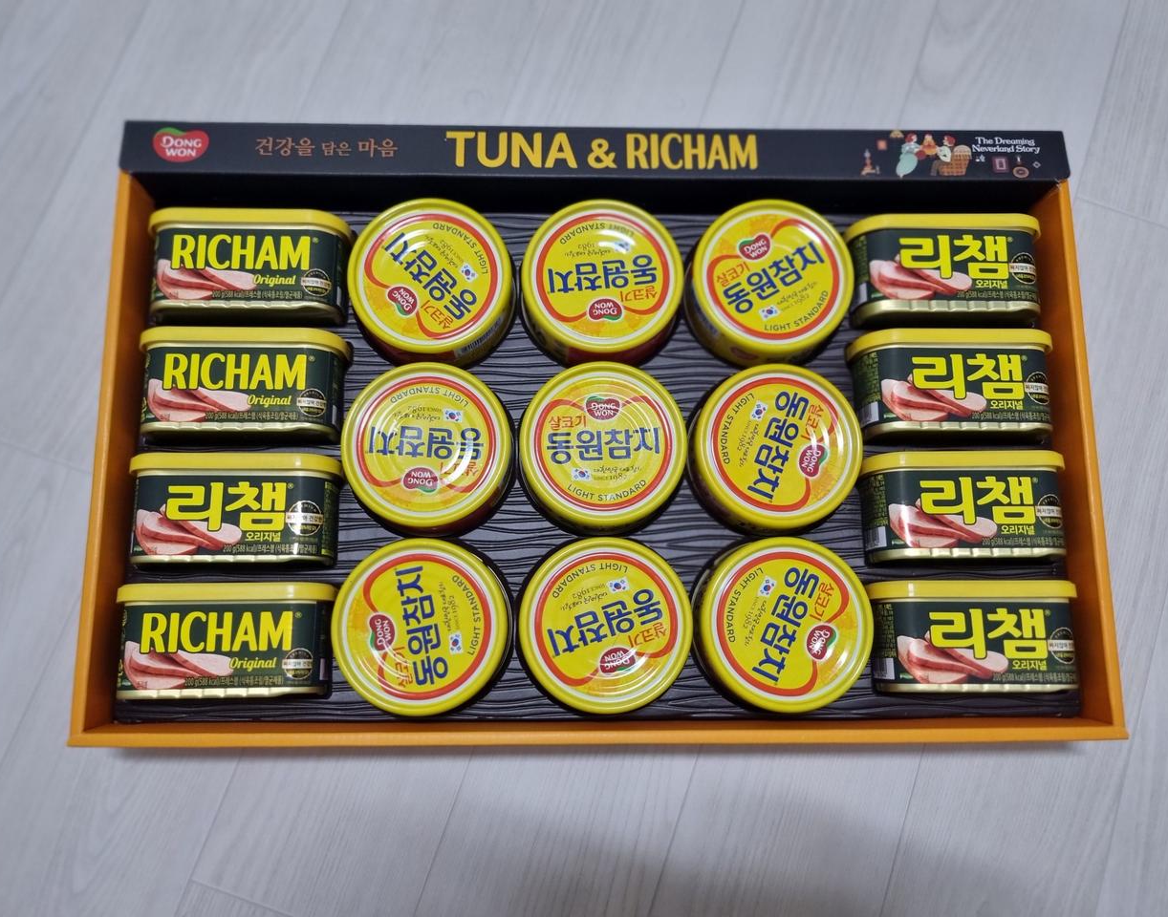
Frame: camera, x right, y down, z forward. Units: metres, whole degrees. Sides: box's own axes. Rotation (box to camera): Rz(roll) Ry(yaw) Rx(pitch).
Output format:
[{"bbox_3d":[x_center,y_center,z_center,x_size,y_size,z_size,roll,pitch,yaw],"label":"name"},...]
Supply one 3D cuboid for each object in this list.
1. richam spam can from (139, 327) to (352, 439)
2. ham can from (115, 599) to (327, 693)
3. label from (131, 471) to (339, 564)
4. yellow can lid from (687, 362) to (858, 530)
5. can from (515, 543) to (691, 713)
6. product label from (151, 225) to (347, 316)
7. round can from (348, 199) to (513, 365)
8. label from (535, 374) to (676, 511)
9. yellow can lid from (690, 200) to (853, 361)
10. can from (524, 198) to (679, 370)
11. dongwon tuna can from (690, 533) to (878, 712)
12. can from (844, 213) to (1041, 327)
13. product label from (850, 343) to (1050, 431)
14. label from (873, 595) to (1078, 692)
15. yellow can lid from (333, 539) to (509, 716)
[{"bbox_3d":[-0.181,-0.036,0.493,0.102,0.056,0.053,0,81,-1],"label":"richam spam can"},{"bbox_3d":[-0.177,0.094,0.462,0.099,0.049,0.048,1,80,-2],"label":"ham can"},{"bbox_3d":[-0.177,0.032,0.473,0.099,0.049,0.048,1,80,-2],"label":"label"},{"bbox_3d":[0.096,-0.007,0.452,0.082,0.008,0.082,0,80,-1],"label":"yellow can lid"},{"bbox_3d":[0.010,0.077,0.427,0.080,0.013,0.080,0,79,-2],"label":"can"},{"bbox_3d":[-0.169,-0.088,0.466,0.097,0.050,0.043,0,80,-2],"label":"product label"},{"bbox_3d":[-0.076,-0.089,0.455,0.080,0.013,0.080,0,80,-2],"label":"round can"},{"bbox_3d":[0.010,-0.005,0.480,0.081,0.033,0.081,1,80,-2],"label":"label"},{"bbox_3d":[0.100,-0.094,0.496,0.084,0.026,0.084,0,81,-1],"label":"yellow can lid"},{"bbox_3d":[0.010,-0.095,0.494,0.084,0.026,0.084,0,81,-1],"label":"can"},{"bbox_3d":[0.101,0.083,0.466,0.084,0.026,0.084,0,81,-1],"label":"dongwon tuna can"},{"bbox_3d":[0.186,-0.090,0.480,0.101,0.058,0.052,0,80,-2],"label":"can"},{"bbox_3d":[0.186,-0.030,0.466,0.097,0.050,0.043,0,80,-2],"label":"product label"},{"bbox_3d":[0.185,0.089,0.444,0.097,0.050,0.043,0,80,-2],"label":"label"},{"bbox_3d":[-0.075,0.079,0.435,0.080,0.035,0.080,0,80,-2],"label":"yellow can lid"}]

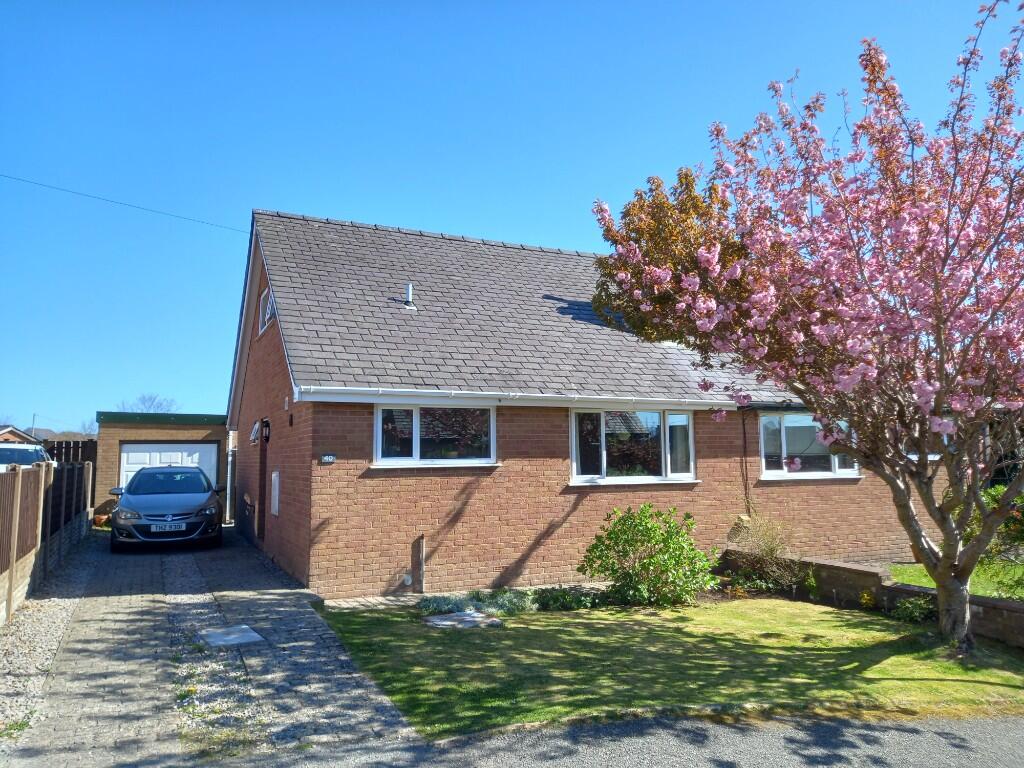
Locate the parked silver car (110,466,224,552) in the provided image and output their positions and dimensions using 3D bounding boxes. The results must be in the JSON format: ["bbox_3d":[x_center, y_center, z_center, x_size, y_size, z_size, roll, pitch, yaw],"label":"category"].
[{"bbox_3d":[-6.748,2.350,14.560,1.920,1.500,4.400,2,-7,-25],"label":"parked silver car"}]

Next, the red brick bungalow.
[{"bbox_3d":[1.204,0.197,16.158,13.100,6.350,9.850,2,-7,-25],"label":"red brick bungalow"}]

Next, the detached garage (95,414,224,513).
[{"bbox_3d":[-9.467,2.296,20.282,3.100,2.620,5.200,2,-7,-25],"label":"detached garage"}]

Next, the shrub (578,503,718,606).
[{"bbox_3d":[1.682,2.151,9.450,1.720,1.220,1.550,2,-7,-25],"label":"shrub"}]

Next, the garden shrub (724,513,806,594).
[{"bbox_3d":[3.548,2.333,10.311,1.080,1.030,1.000,2,-7,-25],"label":"garden shrub"}]

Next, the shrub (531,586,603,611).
[{"bbox_3d":[0.667,2.555,8.894,0.820,0.290,0.600,2,-7,-25],"label":"shrub"}]

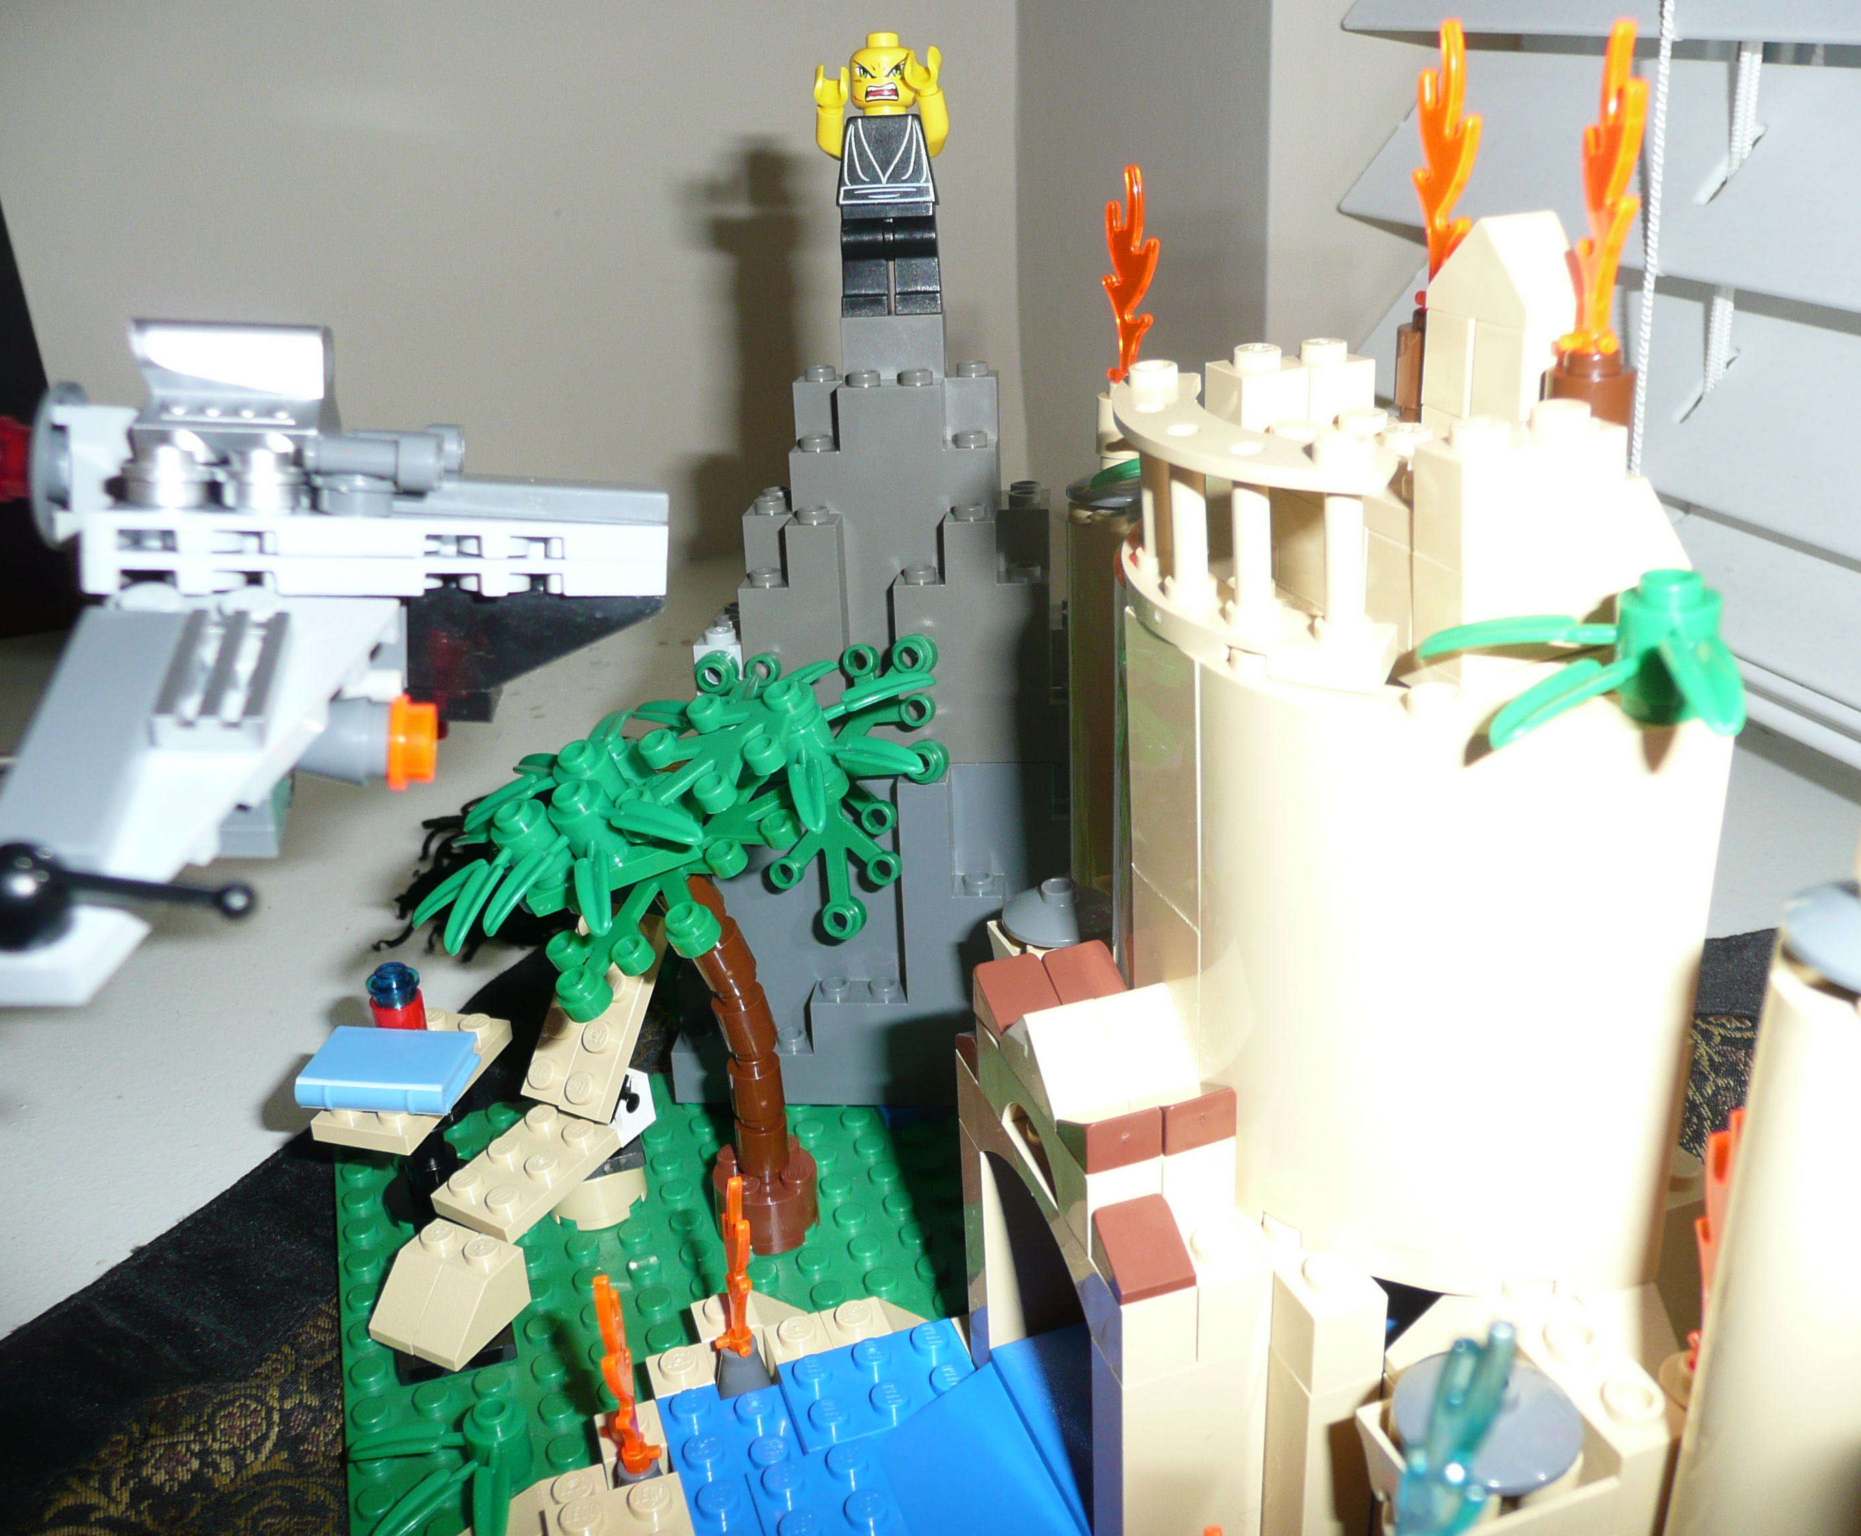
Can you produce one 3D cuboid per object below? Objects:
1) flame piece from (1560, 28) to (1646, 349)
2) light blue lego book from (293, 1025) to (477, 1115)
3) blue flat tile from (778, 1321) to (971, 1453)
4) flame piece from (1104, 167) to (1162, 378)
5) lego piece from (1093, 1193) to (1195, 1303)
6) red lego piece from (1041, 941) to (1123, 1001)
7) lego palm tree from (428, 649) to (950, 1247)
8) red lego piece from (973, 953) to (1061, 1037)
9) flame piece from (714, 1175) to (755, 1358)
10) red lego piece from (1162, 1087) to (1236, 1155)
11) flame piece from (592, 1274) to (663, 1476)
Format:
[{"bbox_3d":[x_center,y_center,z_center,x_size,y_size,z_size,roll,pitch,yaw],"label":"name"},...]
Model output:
[{"bbox_3d":[0.058,-0.050,0.142,0.006,0.027,0.007,-13,24,-23],"label":"flame piece"},{"bbox_3d":[-0.088,0.049,0.271,0.024,0.005,0.016,1,23,6],"label":"light blue lego book"},{"bbox_3d":[-0.006,0.080,0.214,0.024,0.005,0.016,-10,24,-16],"label":"blue flat tile"},{"bbox_3d":[0.027,-0.065,0.220,0.008,0.028,0.004,11,27,29],"label":"flame piece"},{"bbox_3d":[0.021,0.046,0.159,0.008,0.006,0.008,-10,24,-16],"label":"lego piece"},{"bbox_3d":[0.018,0.025,0.186,0.008,0.006,0.008,-10,23,-16],"label":"red lego piece"},{"bbox_3d":[-0.034,0.029,0.247,0.077,0.087,0.043,-10,24,-16],"label":"lego palm tree"},{"bbox_3d":[0.010,0.025,0.183,0.008,0.006,0.008,-10,24,-16],"label":"red lego piece"},{"bbox_3d":[-0.025,0.064,0.212,0.006,0.026,0.007,-14,25,-25],"label":"flame piece"},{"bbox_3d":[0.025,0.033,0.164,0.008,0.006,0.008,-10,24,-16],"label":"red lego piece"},{"bbox_3d":[-0.036,0.072,0.194,0.004,0.030,0.008,-1,23,3],"label":"flame piece"}]

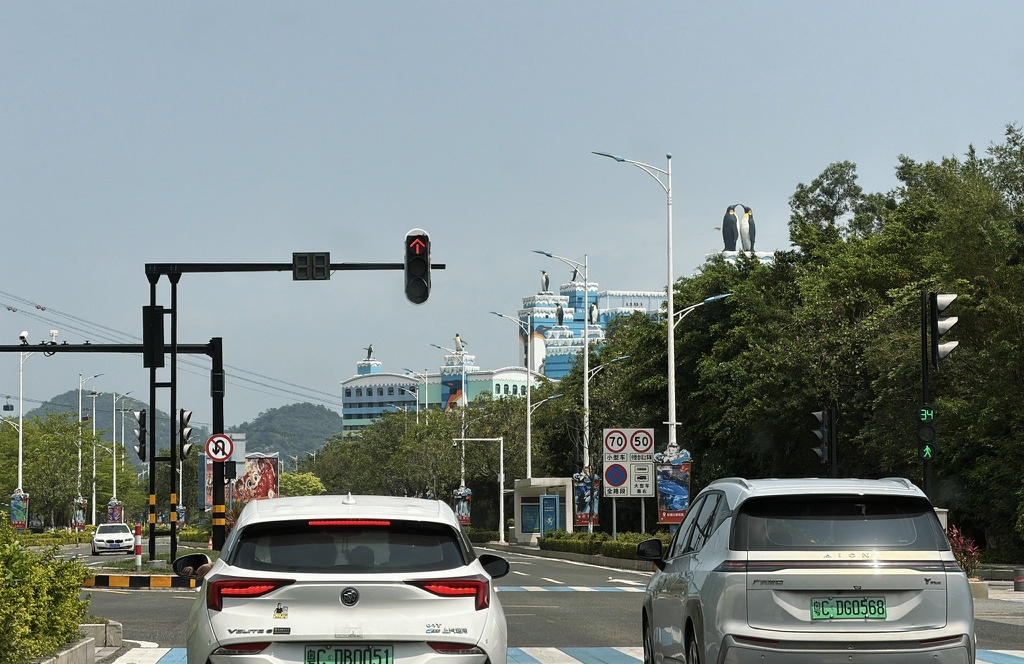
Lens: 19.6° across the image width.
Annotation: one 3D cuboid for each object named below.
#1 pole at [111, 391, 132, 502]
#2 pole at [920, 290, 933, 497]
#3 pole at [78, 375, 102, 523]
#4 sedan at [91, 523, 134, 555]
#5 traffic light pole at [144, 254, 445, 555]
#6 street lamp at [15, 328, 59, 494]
[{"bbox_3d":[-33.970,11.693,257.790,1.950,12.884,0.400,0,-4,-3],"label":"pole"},{"bbox_3d":[7.777,2.020,55.488,0.300,5.606,0.300,0,-4,0],"label":"pole"},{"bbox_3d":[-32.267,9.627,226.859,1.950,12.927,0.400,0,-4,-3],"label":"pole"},{"bbox_3d":[-18.874,9.796,139.658,1.870,1.490,4.980,1,-4,-10],"label":"sedan"},{"bbox_3d":[-4.757,1.810,65.022,6.640,6.683,0.600,0,-4,0],"label":"traffic light pole"},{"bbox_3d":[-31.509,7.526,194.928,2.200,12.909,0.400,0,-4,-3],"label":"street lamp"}]

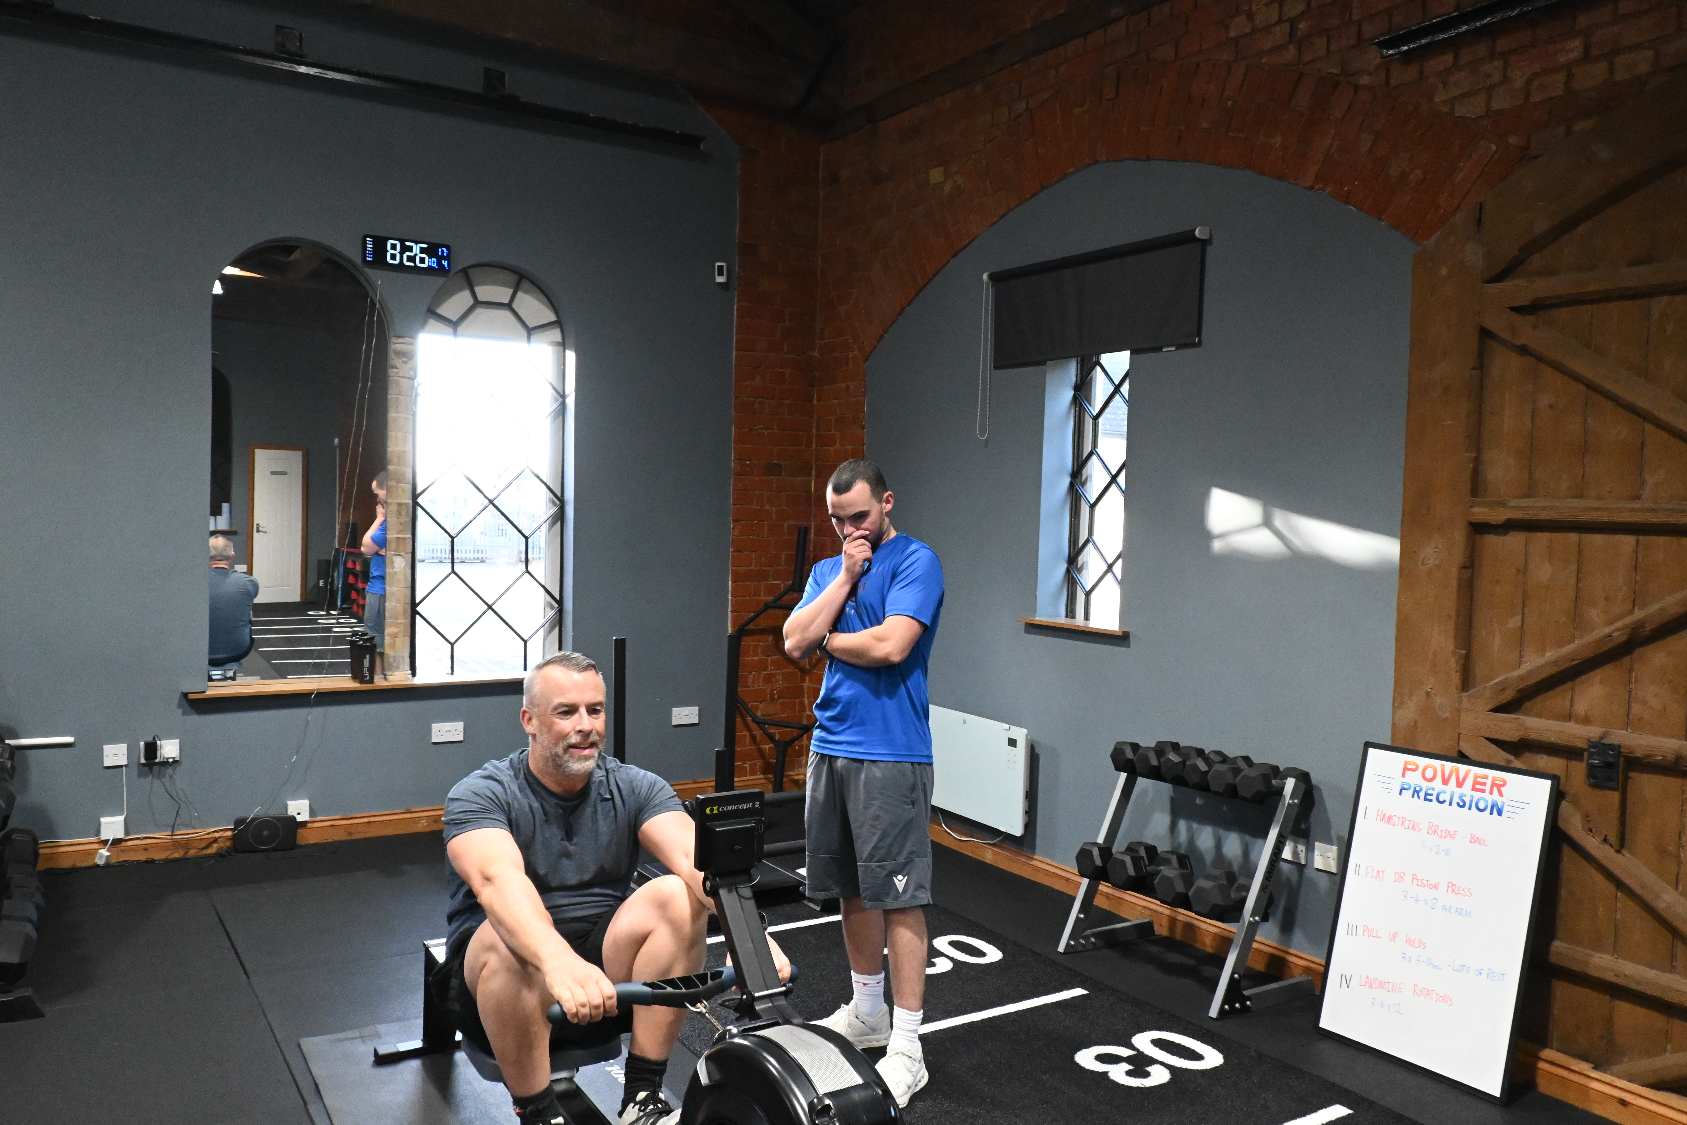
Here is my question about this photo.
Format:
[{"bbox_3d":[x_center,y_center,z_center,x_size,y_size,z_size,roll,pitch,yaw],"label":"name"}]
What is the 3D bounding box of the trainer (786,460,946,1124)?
[{"bbox_3d":[0.077,0.578,3.625,0.500,1.735,0.430,3,3,32],"label":"trainer"}]

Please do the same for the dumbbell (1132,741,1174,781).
[{"bbox_3d":[1.185,0.726,4.576,0.255,0.107,0.114,0,3,-34],"label":"dumbbell"}]

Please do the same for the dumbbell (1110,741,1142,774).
[{"bbox_3d":[1.126,0.721,4.666,0.255,0.107,0.114,0,3,-34],"label":"dumbbell"}]

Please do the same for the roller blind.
[{"bbox_3d":[0.962,-1.025,5.079,0.085,0.434,1.242,0,3,-34],"label":"roller blind"}]

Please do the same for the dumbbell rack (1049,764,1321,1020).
[{"bbox_3d":[1.185,1.067,4.430,0.465,0.740,0.725,0,3,-34],"label":"dumbbell rack"}]

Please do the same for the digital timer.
[{"bbox_3d":[-2.006,-1.403,5.811,0.387,0.150,0.035,0,3,-31],"label":"digital timer"}]

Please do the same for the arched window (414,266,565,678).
[{"bbox_3d":[-1.732,-0.445,6.220,0.750,2.000,0.100,0,3,-32],"label":"arched window"}]

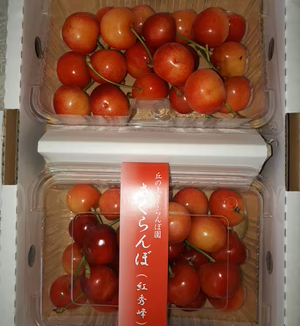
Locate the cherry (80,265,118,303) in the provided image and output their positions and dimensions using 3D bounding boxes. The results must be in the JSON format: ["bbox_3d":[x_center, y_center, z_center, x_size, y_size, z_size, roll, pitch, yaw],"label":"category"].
[{"bbox_3d":[-0.033,0.081,0.208,0.026,0.025,0.025,0,87,0],"label":"cherry"}]

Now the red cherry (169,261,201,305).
[{"bbox_3d":[0.020,0.081,0.208,0.027,0.025,0.027,0,62,27],"label":"red cherry"}]

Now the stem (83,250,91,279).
[{"bbox_3d":[-0.042,0.067,0.205,0.004,0.004,0.022,-8,62,-3],"label":"stem"}]

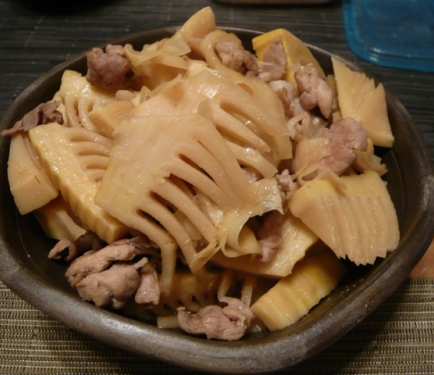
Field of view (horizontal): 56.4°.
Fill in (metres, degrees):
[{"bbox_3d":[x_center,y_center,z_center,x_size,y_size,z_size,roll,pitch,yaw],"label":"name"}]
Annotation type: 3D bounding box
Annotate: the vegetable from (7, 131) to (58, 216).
[{"bbox_3d":[-0.127,-0.010,0.280,0.028,0.019,0.051,-36,55,2],"label":"vegetable"}]

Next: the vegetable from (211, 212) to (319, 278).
[{"bbox_3d":[0.030,0.036,0.248,0.059,0.014,0.038,7,45,3],"label":"vegetable"}]

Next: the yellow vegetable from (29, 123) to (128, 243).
[{"bbox_3d":[-0.087,-0.004,0.262,0.041,0.018,0.071,-41,61,-6],"label":"yellow vegetable"}]

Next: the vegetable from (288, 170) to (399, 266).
[{"bbox_3d":[0.080,0.020,0.253,0.056,0.021,0.049,-4,67,-10],"label":"vegetable"}]

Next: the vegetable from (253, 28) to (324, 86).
[{"bbox_3d":[0.062,-0.112,0.349,0.038,0.028,0.056,-24,52,-16],"label":"vegetable"}]

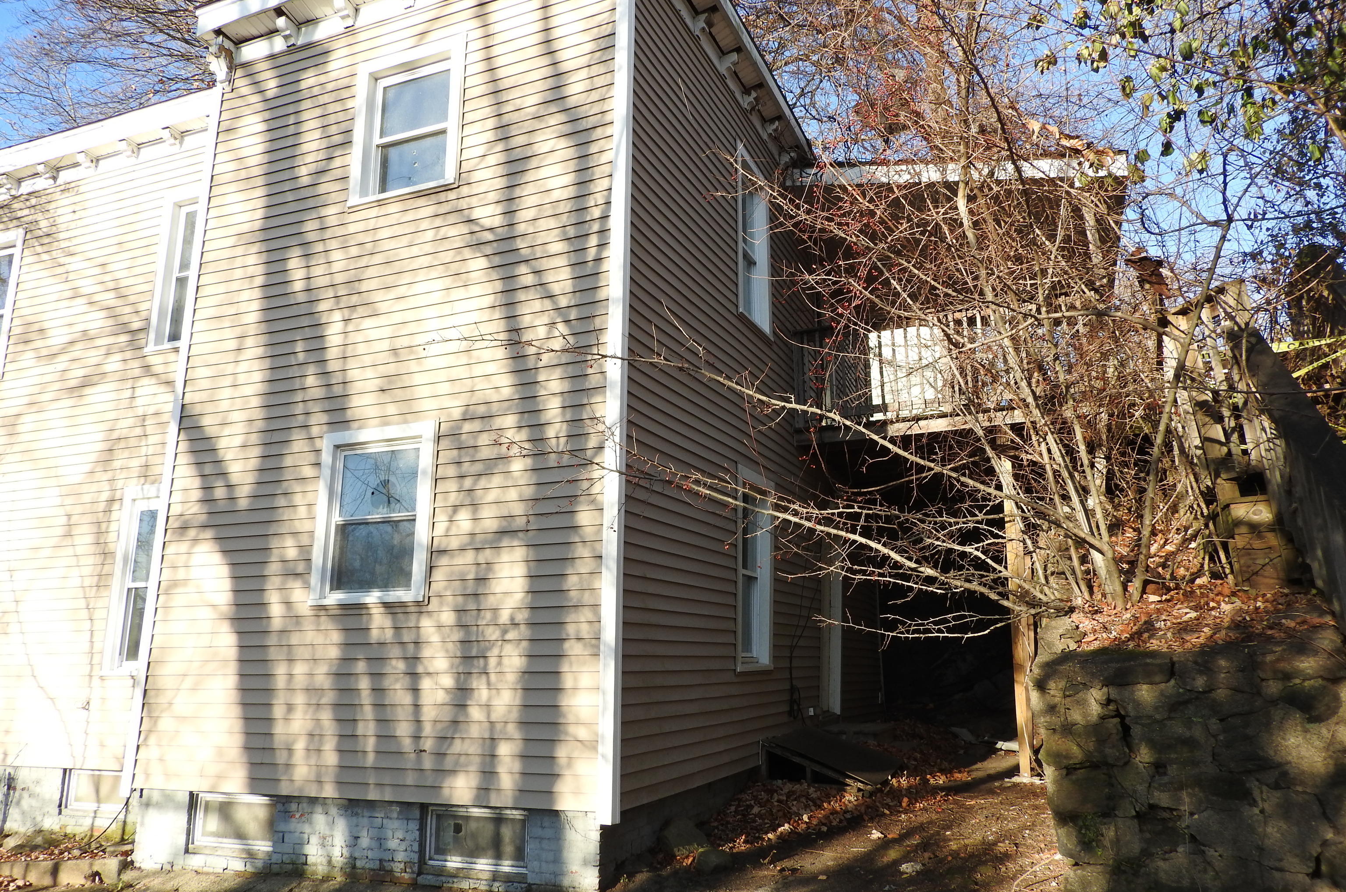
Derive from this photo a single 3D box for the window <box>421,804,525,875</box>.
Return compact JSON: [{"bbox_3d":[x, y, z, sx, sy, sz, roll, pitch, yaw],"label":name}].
[{"bbox_3d":[-1.239,2.500,5.936,0.790,0.400,0.110,-5,-15,21],"label":"window"}]

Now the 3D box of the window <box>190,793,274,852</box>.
[{"bbox_3d":[-3.103,2.679,6.667,0.790,0.400,0.110,-5,-15,21],"label":"window"}]

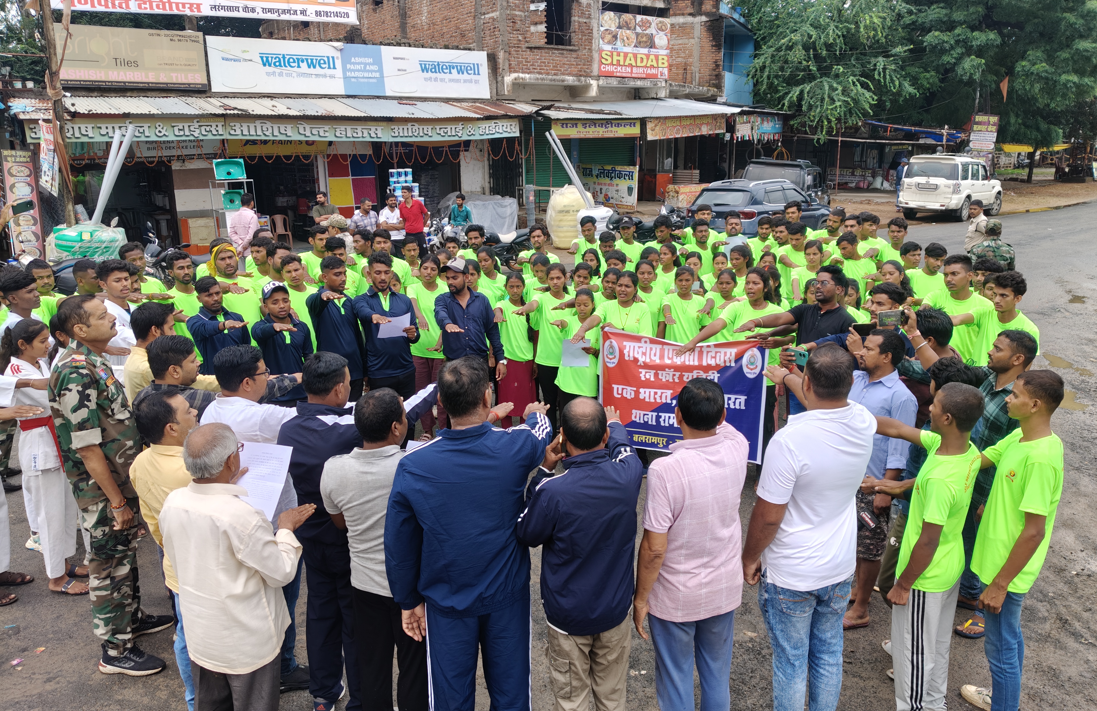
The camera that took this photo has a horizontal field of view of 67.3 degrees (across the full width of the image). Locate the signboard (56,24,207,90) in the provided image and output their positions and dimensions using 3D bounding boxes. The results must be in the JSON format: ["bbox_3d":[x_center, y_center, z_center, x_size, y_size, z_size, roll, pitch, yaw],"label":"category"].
[{"bbox_3d":[-8.543,-6.114,17.017,2.880,1.200,0.100,-12,19,-35],"label":"signboard"}]

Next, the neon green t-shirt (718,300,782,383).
[{"bbox_3d":[1.489,-0.094,6.175,0.500,0.650,0.380,5,17,19],"label":"neon green t-shirt"}]

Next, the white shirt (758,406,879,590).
[{"bbox_3d":[1.044,0.529,3.212,0.490,0.680,0.370,-7,17,-21],"label":"white shirt"}]

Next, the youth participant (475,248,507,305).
[{"bbox_3d":[-0.511,-0.177,7.342,0.450,1.560,0.520,2,16,10],"label":"youth participant"}]

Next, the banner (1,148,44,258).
[{"bbox_3d":[-8.567,-2.355,13.446,0.470,1.950,0.080,-12,19,-35],"label":"banner"}]

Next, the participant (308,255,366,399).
[{"bbox_3d":[-1.444,0.172,5.832,0.500,1.720,0.640,-6,17,-23],"label":"participant"}]

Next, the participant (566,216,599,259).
[{"bbox_3d":[0.356,-0.608,8.677,0.480,1.690,0.580,1,16,6],"label":"participant"}]

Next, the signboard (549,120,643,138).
[{"bbox_3d":[1.363,-6.371,23.200,3.000,0.520,0.100,-10,17,-32],"label":"signboard"}]

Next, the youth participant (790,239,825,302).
[{"bbox_3d":[2.438,-0.302,7.790,0.450,1.550,0.580,4,16,14],"label":"youth participant"}]

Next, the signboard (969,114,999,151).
[{"bbox_3d":[17.454,-8.924,33.000,1.080,1.500,0.080,12,19,36],"label":"signboard"}]

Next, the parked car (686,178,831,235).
[{"bbox_3d":[5.050,-3.280,19.200,3.995,1.610,1.770,-14,21,-43],"label":"parked car"}]

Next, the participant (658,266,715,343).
[{"bbox_3d":[1.106,0.050,6.763,0.460,1.540,0.480,1,14,6],"label":"participant"}]

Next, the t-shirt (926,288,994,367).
[{"bbox_3d":[2.996,-0.142,6.112,0.520,0.700,0.330,14,20,41],"label":"t-shirt"}]

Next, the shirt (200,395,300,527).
[{"bbox_3d":[-1.260,0.487,3.611,0.500,0.720,0.450,10,18,38],"label":"shirt"}]

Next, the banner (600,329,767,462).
[{"bbox_3d":[0.952,0.289,6.042,1.220,0.930,0.100,5,17,20],"label":"banner"}]

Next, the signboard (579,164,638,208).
[{"bbox_3d":[1.666,-4.819,23.576,2.100,1.200,0.060,10,19,34],"label":"signboard"}]

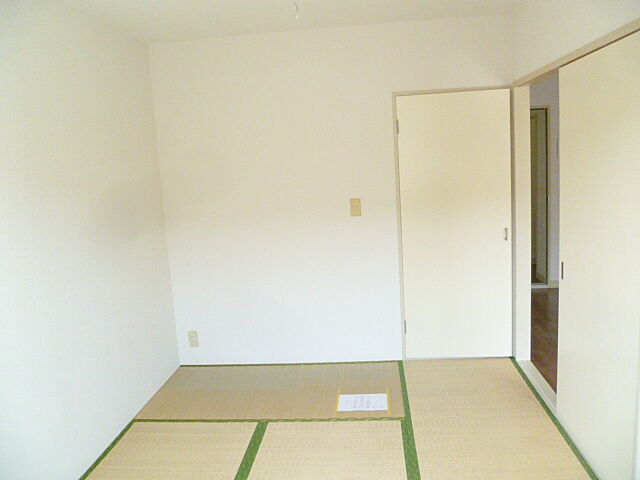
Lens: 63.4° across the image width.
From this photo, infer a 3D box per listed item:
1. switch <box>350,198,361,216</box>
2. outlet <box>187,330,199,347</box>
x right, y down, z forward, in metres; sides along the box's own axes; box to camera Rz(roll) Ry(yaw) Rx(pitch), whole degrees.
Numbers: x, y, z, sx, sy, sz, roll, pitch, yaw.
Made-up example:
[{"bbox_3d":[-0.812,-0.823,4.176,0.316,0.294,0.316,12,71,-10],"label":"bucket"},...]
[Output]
[{"bbox_3d":[0.255,-0.228,3.656,0.070,0.122,0.012,-3,9,6],"label":"switch"},{"bbox_3d":[-0.958,0.755,3.933,0.072,0.122,0.012,-3,9,6],"label":"outlet"}]

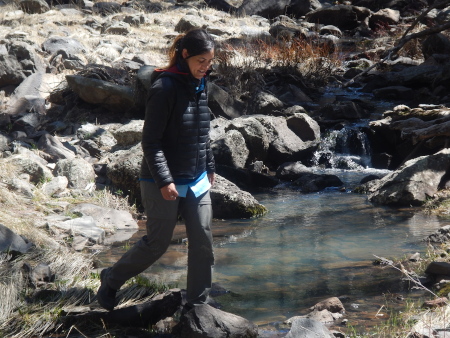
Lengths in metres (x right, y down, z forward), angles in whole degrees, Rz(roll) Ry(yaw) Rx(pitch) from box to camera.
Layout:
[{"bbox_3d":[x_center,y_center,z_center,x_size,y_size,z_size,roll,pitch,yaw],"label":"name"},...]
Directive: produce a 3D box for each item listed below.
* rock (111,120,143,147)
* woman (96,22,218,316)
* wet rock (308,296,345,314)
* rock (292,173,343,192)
[{"bbox_3d":[-0.824,-0.303,13.000,0.306,0.190,0.260,0,8,0],"label":"rock"},{"bbox_3d":[-0.394,0.009,8.750,0.680,1.610,0.500,6,10,32],"label":"woman"},{"bbox_3d":[0.603,0.811,9.041,0.214,0.091,0.159,1,9,4],"label":"wet rock"},{"bbox_3d":[0.820,0.120,13.485,0.443,0.156,0.285,1,9,3],"label":"rock"}]

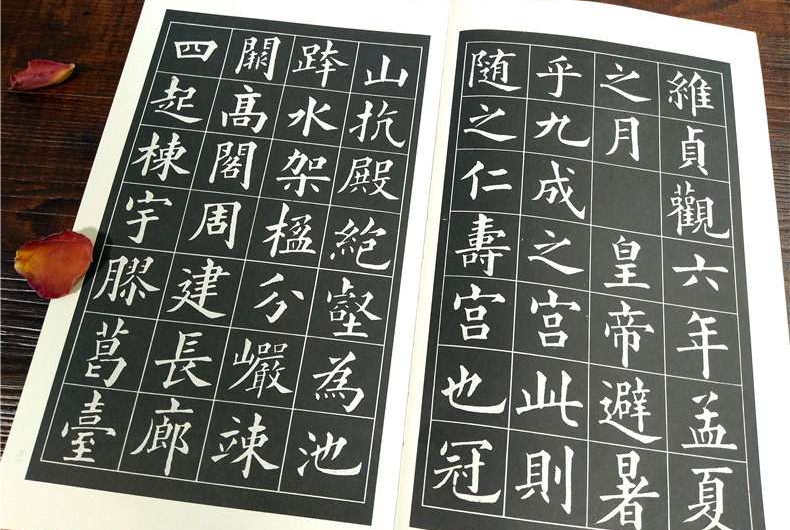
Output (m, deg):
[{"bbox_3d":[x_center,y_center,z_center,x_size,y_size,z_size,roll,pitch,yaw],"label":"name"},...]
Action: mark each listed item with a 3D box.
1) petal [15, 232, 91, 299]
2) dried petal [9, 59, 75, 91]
[{"bbox_3d":[-0.172,-0.001,0.300,0.042,0.013,0.037,1,71,1],"label":"petal"},{"bbox_3d":[-0.202,-0.109,0.341,0.041,0.011,0.016,-12,71,-3],"label":"dried petal"}]

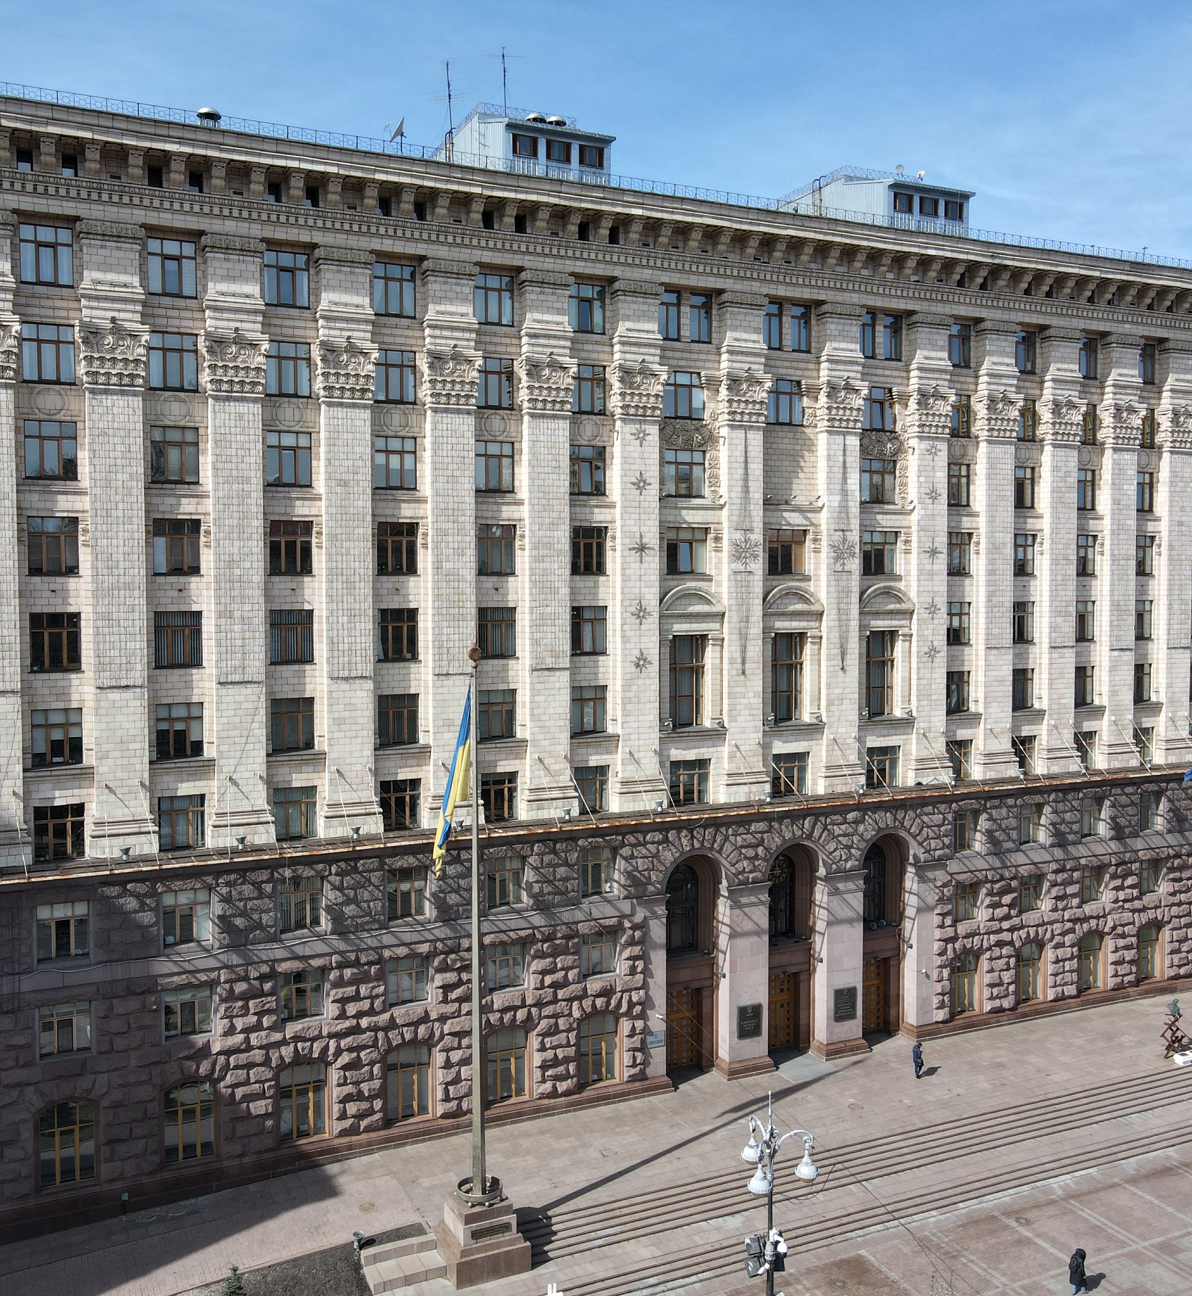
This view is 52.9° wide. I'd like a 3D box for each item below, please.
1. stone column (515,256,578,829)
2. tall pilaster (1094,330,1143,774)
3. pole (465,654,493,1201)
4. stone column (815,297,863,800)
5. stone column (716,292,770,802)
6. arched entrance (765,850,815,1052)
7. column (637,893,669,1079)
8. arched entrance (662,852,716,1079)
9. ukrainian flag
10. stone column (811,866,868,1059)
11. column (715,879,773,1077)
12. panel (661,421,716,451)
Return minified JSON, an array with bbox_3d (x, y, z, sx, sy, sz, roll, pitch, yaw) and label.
[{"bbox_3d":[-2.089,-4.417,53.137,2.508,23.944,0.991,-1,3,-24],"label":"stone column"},{"bbox_3d":[31.224,-5.660,71.189,2.450,25.400,0.950,-2,3,-24],"label":"tall pilaster"},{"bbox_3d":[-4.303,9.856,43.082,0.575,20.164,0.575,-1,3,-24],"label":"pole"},{"bbox_3d":[12.884,-5.170,63.149,2.450,25.400,0.950,-2,3,-24],"label":"stone column"},{"bbox_3d":[7.510,-5.026,60.793,2.450,25.400,0.950,-2,3,-24],"label":"stone column"},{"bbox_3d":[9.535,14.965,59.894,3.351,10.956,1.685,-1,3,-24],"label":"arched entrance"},{"bbox_3d":[2.823,16.788,59.486,1.350,8.950,1.000,-2,3,-24],"label":"column"},{"bbox_3d":[4.910,16.226,60.545,3.100,10.900,1.200,-2,3,-24],"label":"arched entrance"},{"bbox_3d":[-5.055,4.658,42.680,1.487,6.859,0.496,-1,3,-13],"label":"ukrainian flag"},{"bbox_3d":[12.350,15.748,60.348,2.875,9.320,1.438,-1,3,-24],"label":"stone column"},{"bbox_3d":[7.275,15.878,58.077,2.855,9.320,1.438,-1,3,-24],"label":"column"},{"bbox_3d":[4.312,-9.974,56.203,2.776,1.388,0.297,-1,3,-24],"label":"panel"}]

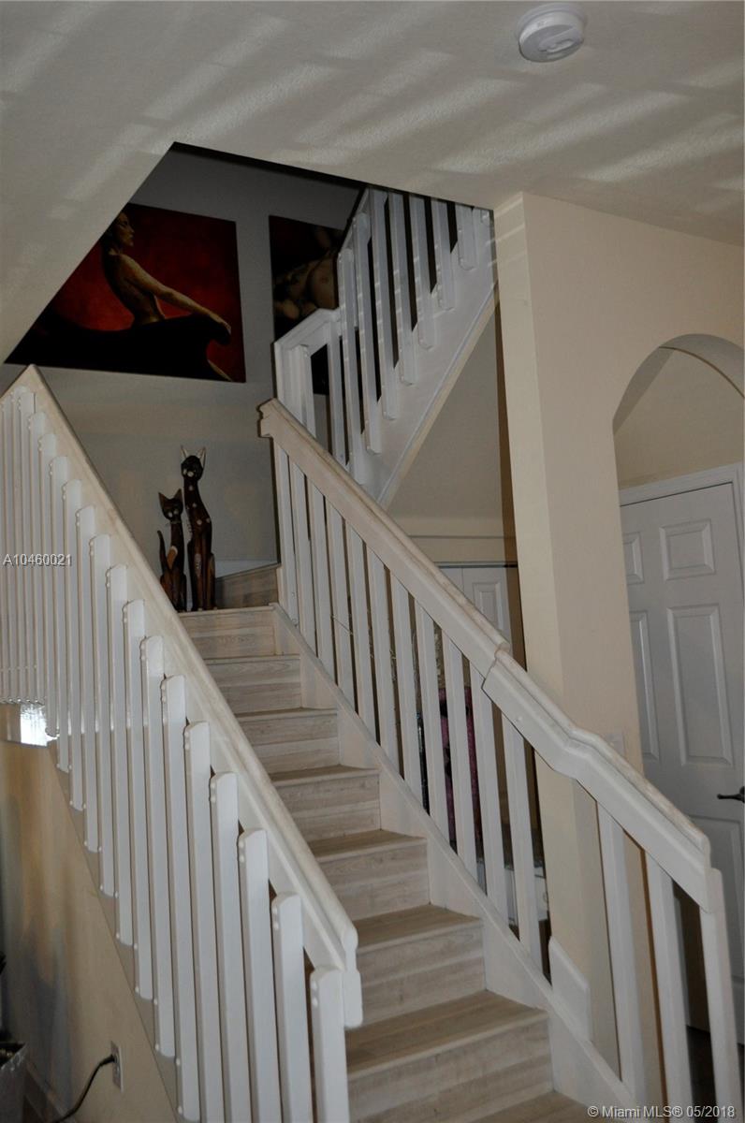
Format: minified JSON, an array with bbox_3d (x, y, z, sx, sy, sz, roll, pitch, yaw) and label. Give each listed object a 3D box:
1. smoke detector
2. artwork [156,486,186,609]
[{"bbox_3d":[0.351,-1.030,2.012,0.133,0.041,0.133,-4,-5,0],"label":"smoke detector"},{"bbox_3d":[-0.900,-0.026,4.639,0.110,0.601,0.125,-1,-6,-32],"label":"artwork"}]

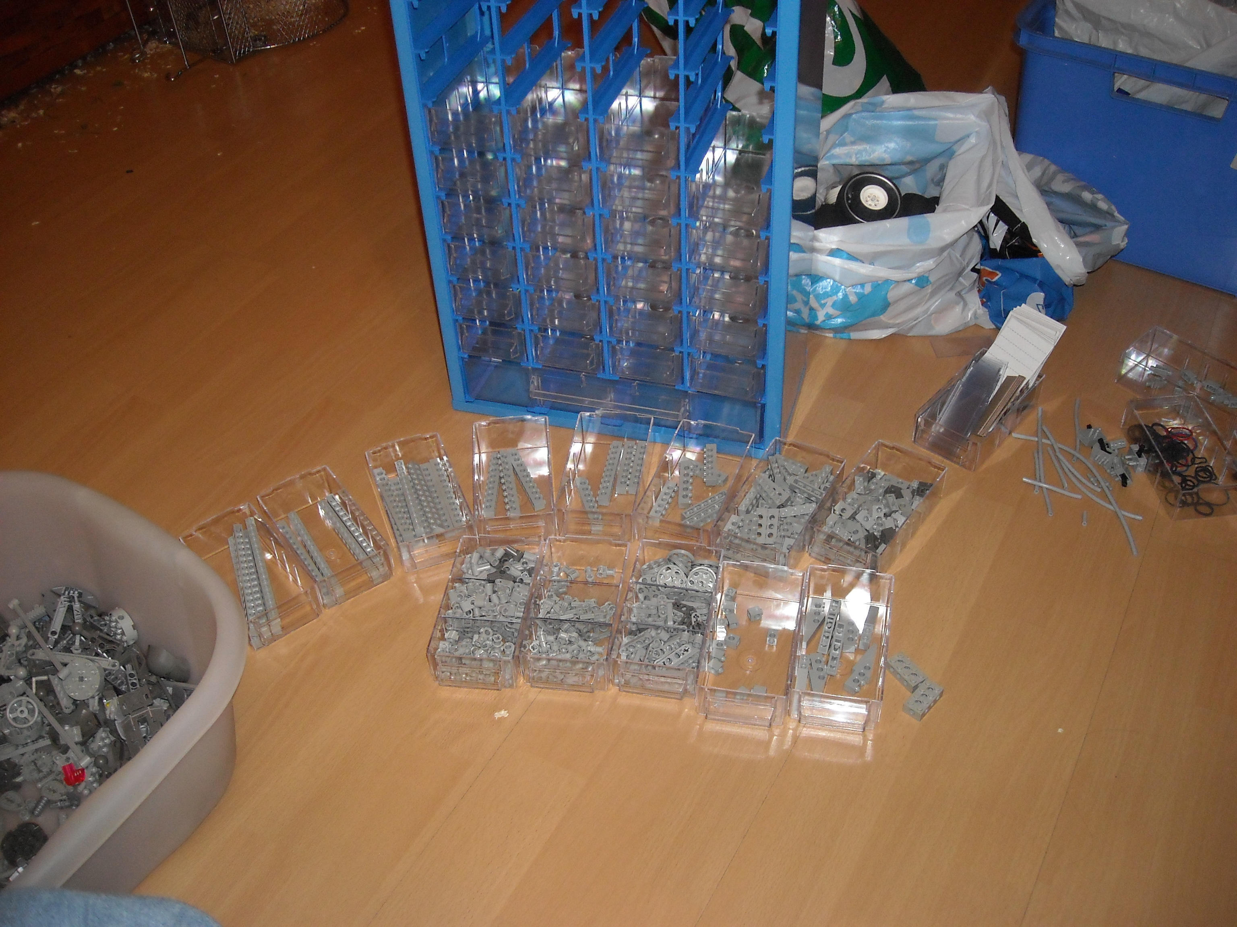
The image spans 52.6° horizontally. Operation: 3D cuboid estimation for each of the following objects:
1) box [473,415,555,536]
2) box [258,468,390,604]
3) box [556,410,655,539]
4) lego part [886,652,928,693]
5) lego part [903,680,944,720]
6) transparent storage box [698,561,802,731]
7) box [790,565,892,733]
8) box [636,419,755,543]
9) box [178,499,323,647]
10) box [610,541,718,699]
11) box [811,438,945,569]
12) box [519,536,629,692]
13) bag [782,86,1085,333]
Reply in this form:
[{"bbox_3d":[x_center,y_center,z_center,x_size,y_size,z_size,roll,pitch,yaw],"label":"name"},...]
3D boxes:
[{"bbox_3d":[-0.094,0.016,1.126,0.067,0.034,0.130,-5,43,-2],"label":"box"},{"bbox_3d":[-0.249,0.062,1.063,0.065,0.035,0.128,-26,46,-24],"label":"box"},{"bbox_3d":[-0.011,0.012,1.105,0.065,0.035,0.128,4,42,8],"label":"box"},{"bbox_3d":[0.219,0.157,0.947,0.016,0.008,0.032,-24,45,-22],"label":"lego part"},{"bbox_3d":[0.231,0.179,0.945,0.016,0.011,0.032,30,52,31],"label":"lego part"},{"bbox_3d":[0.103,0.137,0.956,0.065,0.035,0.128,6,42,11],"label":"transparent storage box"},{"bbox_3d":[0.174,0.142,0.972,0.067,0.034,0.130,7,44,11],"label":"box"},{"bbox_3d":[0.068,0.021,1.090,0.065,0.035,0.128,12,44,17],"label":"box"},{"bbox_3d":[-0.310,0.095,1.054,0.067,0.034,0.130,-29,48,-25],"label":"box"},{"bbox_3d":[0.040,0.123,1.001,0.067,0.034,0.130,6,43,11],"label":"box"},{"bbox_3d":[0.223,0.041,1.079,0.067,0.034,0.130,25,50,27],"label":"box"},{"bbox_3d":[-0.033,0.120,1.009,0.067,0.034,0.130,4,43,8],"label":"box"},{"bbox_3d":[0.298,-0.264,1.290,0.286,0.179,0.179,-3,41,0],"label":"bag"}]

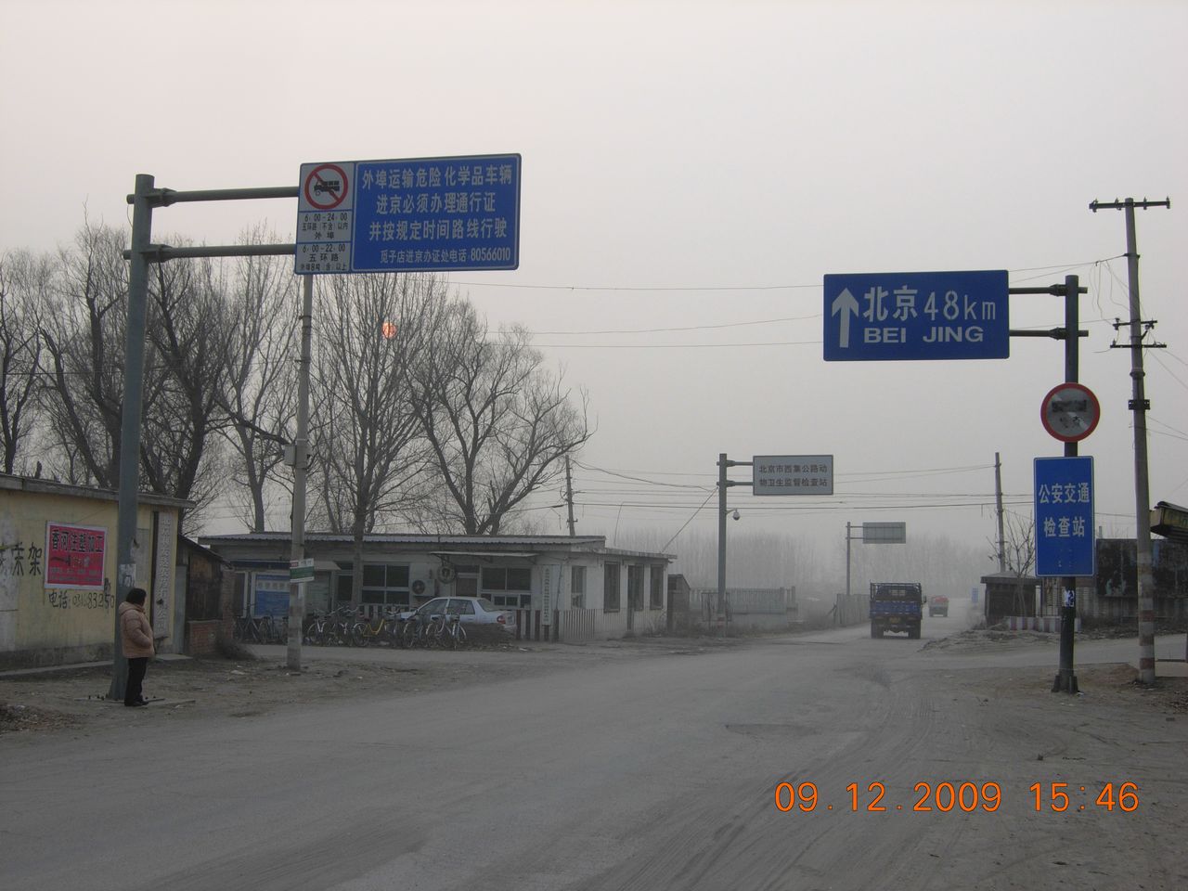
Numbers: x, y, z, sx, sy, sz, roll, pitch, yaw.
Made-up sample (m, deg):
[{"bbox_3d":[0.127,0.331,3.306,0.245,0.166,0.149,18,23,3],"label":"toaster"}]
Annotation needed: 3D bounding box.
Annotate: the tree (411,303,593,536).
[{"bbox_3d":[-3.850,0.843,68.000,7.000,13.402,6.600,1,-5,0],"label":"tree"}]

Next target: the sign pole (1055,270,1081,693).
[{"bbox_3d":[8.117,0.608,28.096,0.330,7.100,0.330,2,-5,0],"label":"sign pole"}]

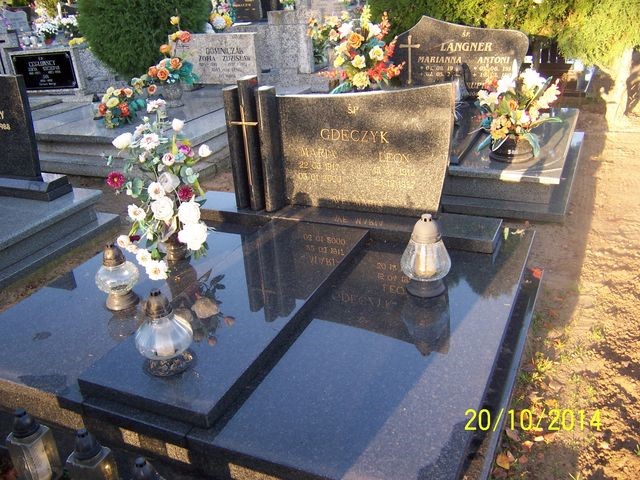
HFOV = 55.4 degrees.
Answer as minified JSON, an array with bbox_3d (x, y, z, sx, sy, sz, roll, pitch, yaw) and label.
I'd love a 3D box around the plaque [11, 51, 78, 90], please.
[{"bbox_3d":[-3.045,-1.880,6.780,0.640,0.400,0.040,1,26,13],"label":"plaque"}]

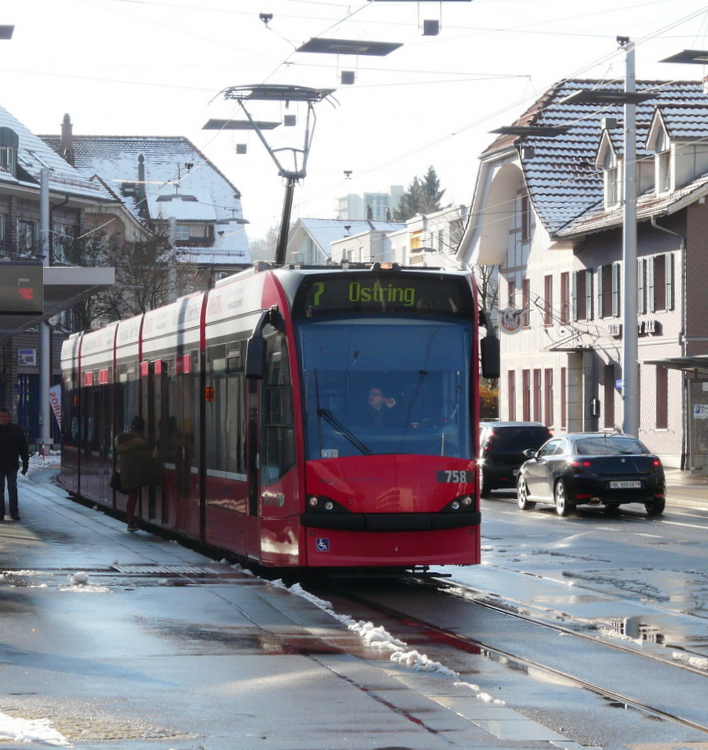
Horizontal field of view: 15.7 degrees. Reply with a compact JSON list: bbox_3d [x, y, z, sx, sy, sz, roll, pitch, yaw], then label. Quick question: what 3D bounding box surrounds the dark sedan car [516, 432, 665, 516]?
[{"bbox_3d":[4.000,1.664,43.750,1.780,1.380,4.470,0,-1,-10],"label":"dark sedan car"}]

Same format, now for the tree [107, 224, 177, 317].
[{"bbox_3d":[-6.519,-0.914,80.000,2.800,7.540,2.800,0,-1,0],"label":"tree"}]

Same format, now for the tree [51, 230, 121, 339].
[{"bbox_3d":[-8.115,-0.870,78.000,2.800,7.390,2.800,0,-1,0],"label":"tree"}]

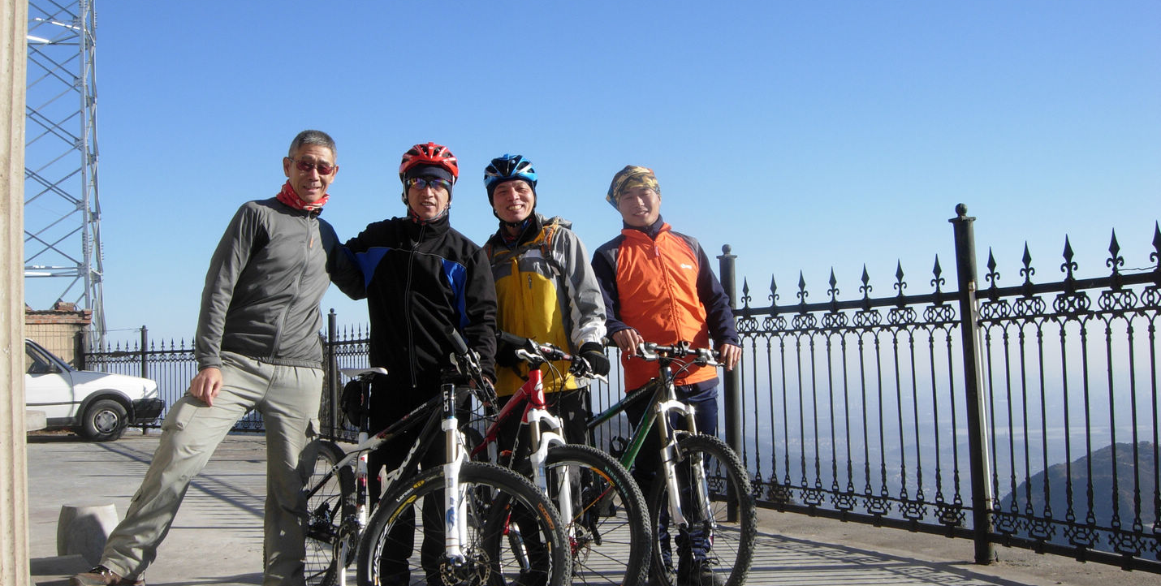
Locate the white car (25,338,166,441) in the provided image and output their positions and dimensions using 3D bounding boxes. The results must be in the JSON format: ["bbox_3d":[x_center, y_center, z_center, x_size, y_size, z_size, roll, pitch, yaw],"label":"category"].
[{"bbox_3d":[-8.030,1.351,16.600,4.400,1.420,1.680,0,-4,-22],"label":"white car"}]

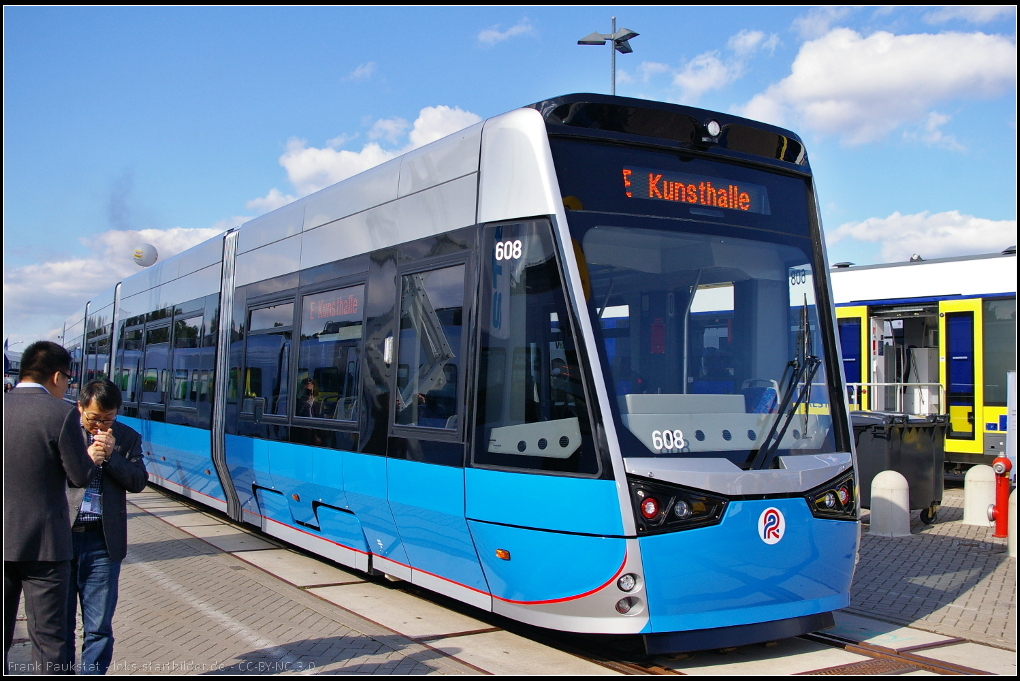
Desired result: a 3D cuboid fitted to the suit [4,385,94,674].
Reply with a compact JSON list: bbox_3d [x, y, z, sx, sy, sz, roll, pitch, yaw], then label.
[{"bbox_3d":[-1.852,0.902,4.091,0.540,1.440,0.360,-1,-4,37],"label":"suit"}]

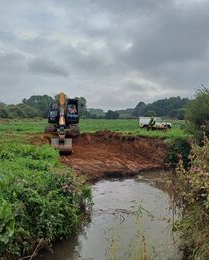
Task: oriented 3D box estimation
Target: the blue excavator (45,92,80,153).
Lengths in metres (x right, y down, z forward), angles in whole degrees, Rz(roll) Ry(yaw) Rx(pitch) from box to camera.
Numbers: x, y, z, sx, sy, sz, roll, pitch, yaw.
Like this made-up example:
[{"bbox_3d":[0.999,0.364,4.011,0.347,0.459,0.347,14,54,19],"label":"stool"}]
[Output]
[{"bbox_3d":[-3.100,-0.750,18.800,2.600,3.600,7.000,0,4,-9],"label":"blue excavator"}]

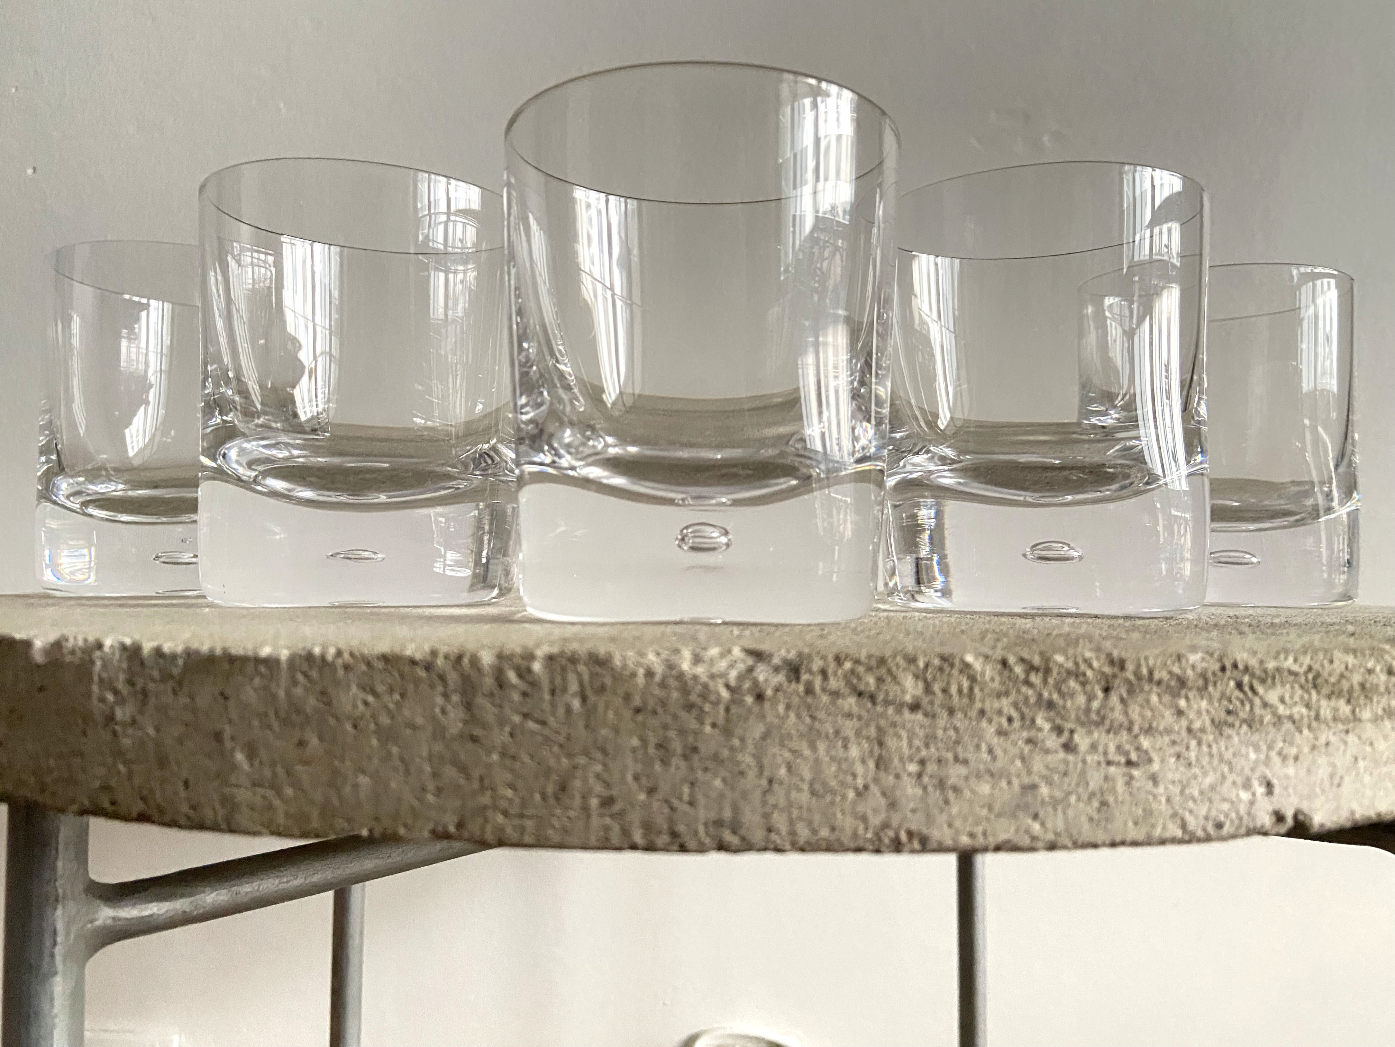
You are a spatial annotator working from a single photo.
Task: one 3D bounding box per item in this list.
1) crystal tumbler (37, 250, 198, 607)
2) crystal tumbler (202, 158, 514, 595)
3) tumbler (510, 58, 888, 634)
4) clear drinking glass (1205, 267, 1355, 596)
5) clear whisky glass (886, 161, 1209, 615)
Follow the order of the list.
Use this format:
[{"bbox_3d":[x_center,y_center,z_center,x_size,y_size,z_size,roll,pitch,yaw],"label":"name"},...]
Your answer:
[{"bbox_3d":[-0.156,-0.028,0.322,0.079,0.096,0.079,1,-2,0],"label":"crystal tumbler"},{"bbox_3d":[-0.084,-0.030,0.268,0.079,0.099,0.079,1,-2,0],"label":"crystal tumbler"},{"bbox_3d":[0.001,-0.030,0.223,0.081,0.100,0.081,1,-2,0],"label":"tumbler"},{"bbox_3d":[0.162,-0.024,0.330,0.078,0.095,0.078,1,-2,0],"label":"clear drinking glass"},{"bbox_3d":[0.085,-0.028,0.264,0.079,0.098,0.079,1,-2,0],"label":"clear whisky glass"}]

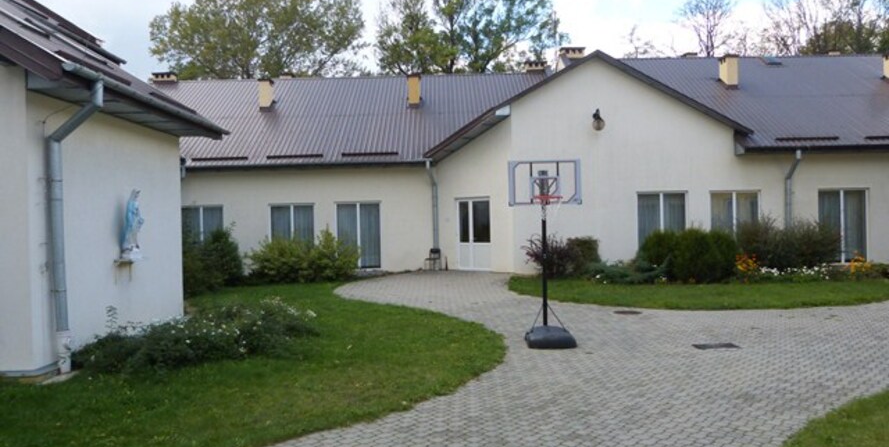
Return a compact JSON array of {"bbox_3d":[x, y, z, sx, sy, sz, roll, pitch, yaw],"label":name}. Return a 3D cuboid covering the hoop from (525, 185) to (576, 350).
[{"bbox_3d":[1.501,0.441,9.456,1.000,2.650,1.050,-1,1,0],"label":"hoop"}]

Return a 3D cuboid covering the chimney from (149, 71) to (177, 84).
[{"bbox_3d":[-12.701,-6.623,29.127,1.200,0.700,0.600,-1,1,0],"label":"chimney"}]

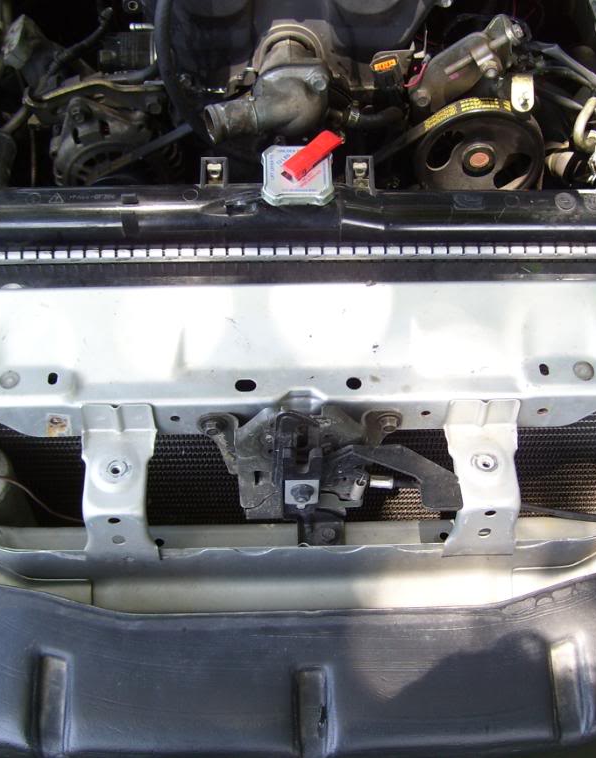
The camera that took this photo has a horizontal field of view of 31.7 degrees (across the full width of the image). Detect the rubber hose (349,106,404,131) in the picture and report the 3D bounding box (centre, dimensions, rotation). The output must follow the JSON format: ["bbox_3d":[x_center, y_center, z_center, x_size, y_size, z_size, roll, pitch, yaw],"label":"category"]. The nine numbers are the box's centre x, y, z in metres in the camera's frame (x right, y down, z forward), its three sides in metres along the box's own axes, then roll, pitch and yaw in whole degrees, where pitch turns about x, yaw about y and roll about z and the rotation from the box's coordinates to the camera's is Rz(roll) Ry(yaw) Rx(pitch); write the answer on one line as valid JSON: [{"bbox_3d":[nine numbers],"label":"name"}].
[{"bbox_3d":[0.072,-0.238,0.965,0.054,0.020,0.021,0,53,0],"label":"rubber hose"}]

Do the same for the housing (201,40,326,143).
[{"bbox_3d":[-0.031,-0.259,0.945,0.106,0.060,0.072,-15,54,-11],"label":"housing"}]

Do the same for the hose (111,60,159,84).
[{"bbox_3d":[-0.162,-0.306,1.050,0.053,0.018,0.024,0,53,0],"label":"hose"}]

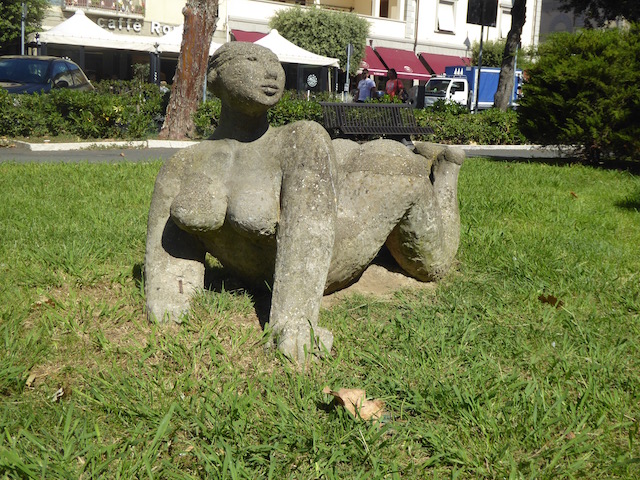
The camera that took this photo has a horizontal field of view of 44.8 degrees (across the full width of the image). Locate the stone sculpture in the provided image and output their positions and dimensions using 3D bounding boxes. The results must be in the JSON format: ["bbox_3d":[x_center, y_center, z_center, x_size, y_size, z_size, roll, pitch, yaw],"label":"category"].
[{"bbox_3d":[0.063,-0.300,4.047,0.870,1.290,1.750,9,13,31],"label":"stone sculpture"}]

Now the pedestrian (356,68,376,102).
[{"bbox_3d":[1.220,-3.656,20.500,0.500,1.720,0.360,3,11,5],"label":"pedestrian"}]

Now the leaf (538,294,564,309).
[{"bbox_3d":[1.252,0.335,4.200,0.140,0.035,0.110,2,11,0],"label":"leaf"}]

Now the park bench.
[{"bbox_3d":[0.955,-1.836,12.900,1.800,0.820,0.650,-5,13,-34],"label":"park bench"}]

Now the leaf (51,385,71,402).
[{"bbox_3d":[-0.923,0.545,2.750,0.060,0.030,0.070,9,13,29],"label":"leaf"}]

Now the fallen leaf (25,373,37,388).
[{"bbox_3d":[-1.059,0.516,2.840,0.040,0.025,0.060,6,12,20],"label":"fallen leaf"}]

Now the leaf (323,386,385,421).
[{"bbox_3d":[0.117,0.576,2.720,0.200,0.065,0.140,2,11,0],"label":"leaf"}]

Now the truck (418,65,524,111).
[{"bbox_3d":[7.554,-7.401,39.500,5.600,2.750,2.050,-6,14,-36],"label":"truck"}]

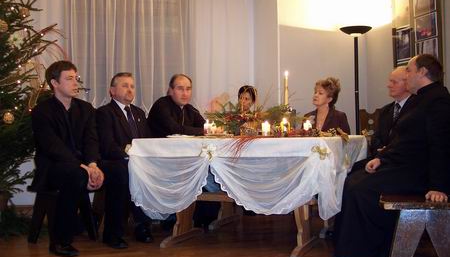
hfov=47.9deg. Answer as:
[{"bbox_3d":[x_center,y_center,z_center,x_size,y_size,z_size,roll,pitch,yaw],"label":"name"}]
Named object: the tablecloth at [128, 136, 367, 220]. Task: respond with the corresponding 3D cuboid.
[{"bbox_3d":[0.294,0.330,4.004,1.440,0.520,1.490,-1,-1,25],"label":"tablecloth"}]

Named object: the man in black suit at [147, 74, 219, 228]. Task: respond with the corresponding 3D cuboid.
[{"bbox_3d":[-0.338,0.206,4.288,0.650,1.300,0.520,-1,-1,42],"label":"man in black suit"}]

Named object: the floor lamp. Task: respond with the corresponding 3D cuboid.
[{"bbox_3d":[1.239,-0.056,4.751,0.305,1.800,0.305,-1,-1,0],"label":"floor lamp"}]

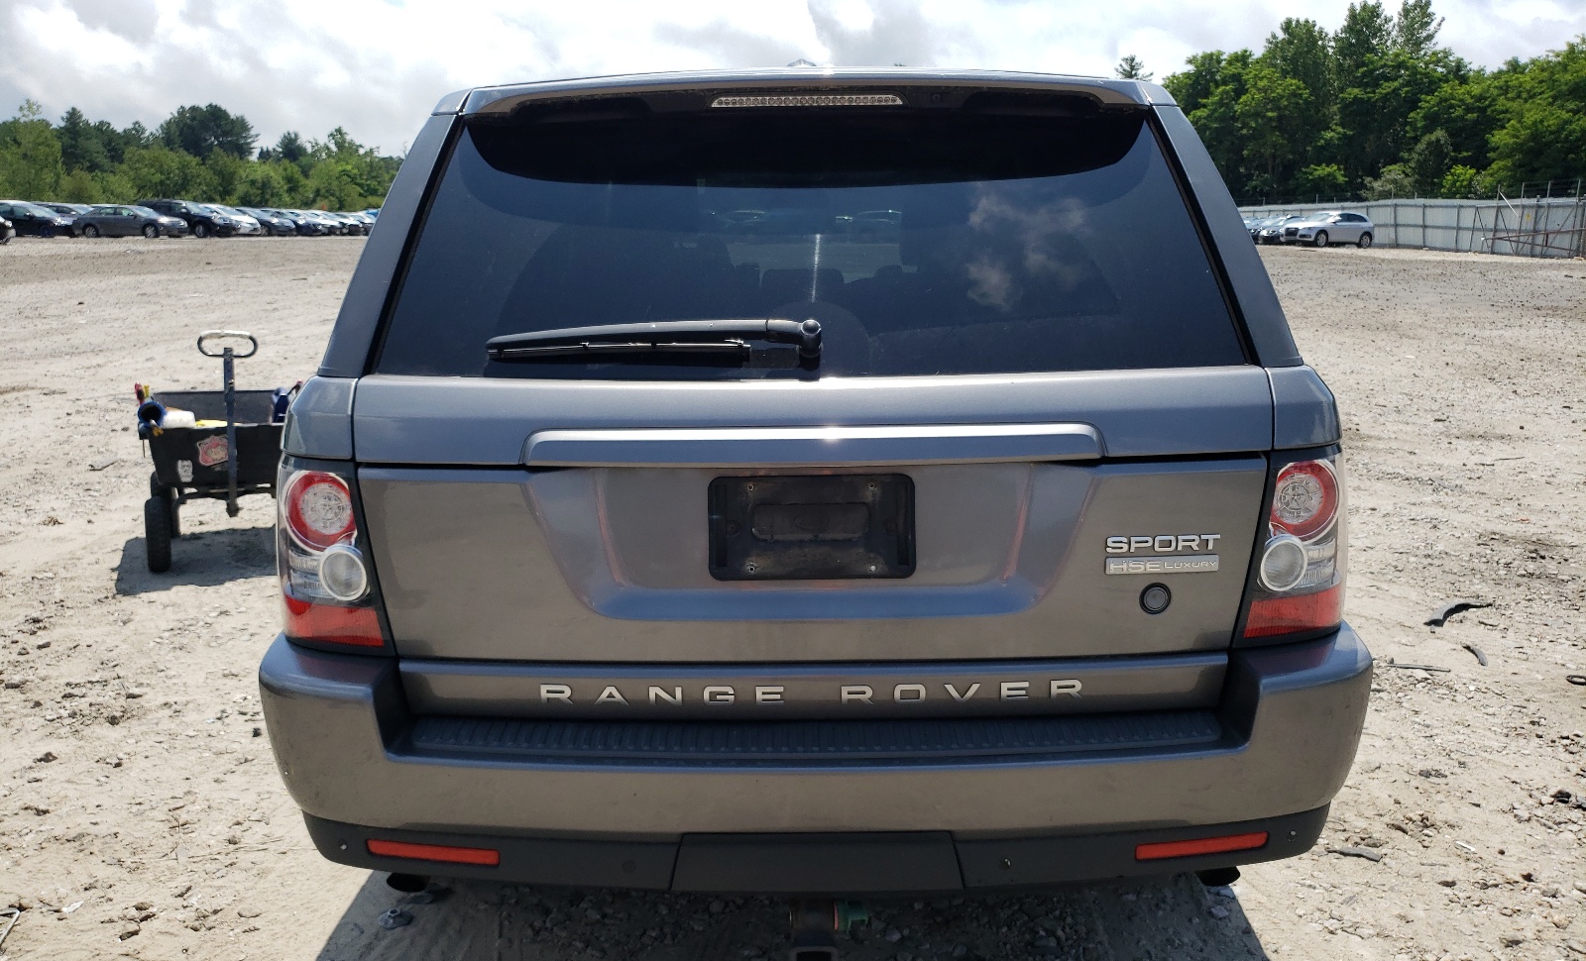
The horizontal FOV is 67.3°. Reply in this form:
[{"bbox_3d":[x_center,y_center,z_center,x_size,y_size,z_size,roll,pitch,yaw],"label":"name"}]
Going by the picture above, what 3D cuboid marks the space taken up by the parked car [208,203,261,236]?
[{"bbox_3d":[-29.000,-13.012,59.600,4.500,1.510,1.770,1,13,5],"label":"parked car"}]

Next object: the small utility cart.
[{"bbox_3d":[-2.560,-0.199,5.555,0.740,1.020,1.120,-4,14,-19],"label":"small utility cart"}]

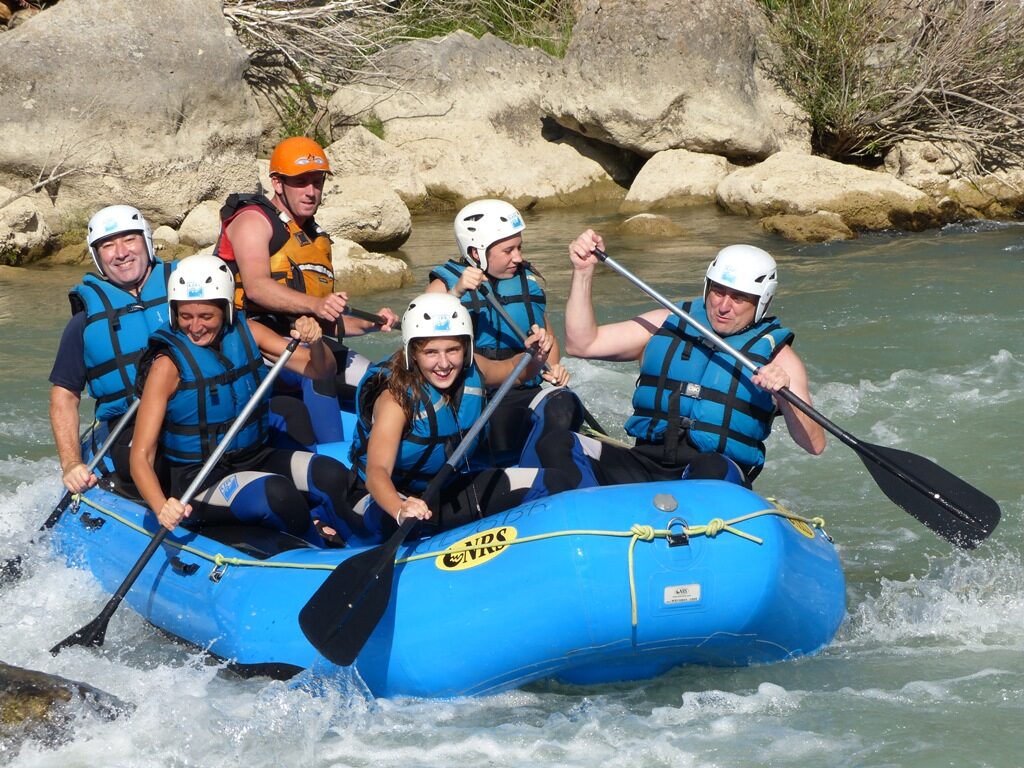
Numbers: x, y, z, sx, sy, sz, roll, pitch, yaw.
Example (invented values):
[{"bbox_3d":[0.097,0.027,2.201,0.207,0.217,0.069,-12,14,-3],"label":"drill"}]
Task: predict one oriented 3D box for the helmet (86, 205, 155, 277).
[{"bbox_3d":[-1.315,-0.480,13.950,0.225,0.235,0.270,-13,8,5],"label":"helmet"}]

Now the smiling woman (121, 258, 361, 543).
[{"bbox_3d":[-0.866,0.060,13.400,0.720,0.970,0.750,-3,9,-18],"label":"smiling woman"}]

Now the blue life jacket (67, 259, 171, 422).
[{"bbox_3d":[-1.263,-0.137,14.000,0.460,0.550,0.330,-14,8,-8],"label":"blue life jacket"}]

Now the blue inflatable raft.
[{"bbox_3d":[-0.300,0.567,13.600,1.870,0.730,3.750,-4,4,-26],"label":"blue inflatable raft"}]

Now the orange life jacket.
[{"bbox_3d":[-0.872,-0.442,15.200,0.430,0.490,0.340,-13,11,-40],"label":"orange life jacket"}]

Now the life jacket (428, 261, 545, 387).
[{"bbox_3d":[-0.081,-0.209,14.300,0.400,0.440,0.300,-2,9,-14],"label":"life jacket"}]

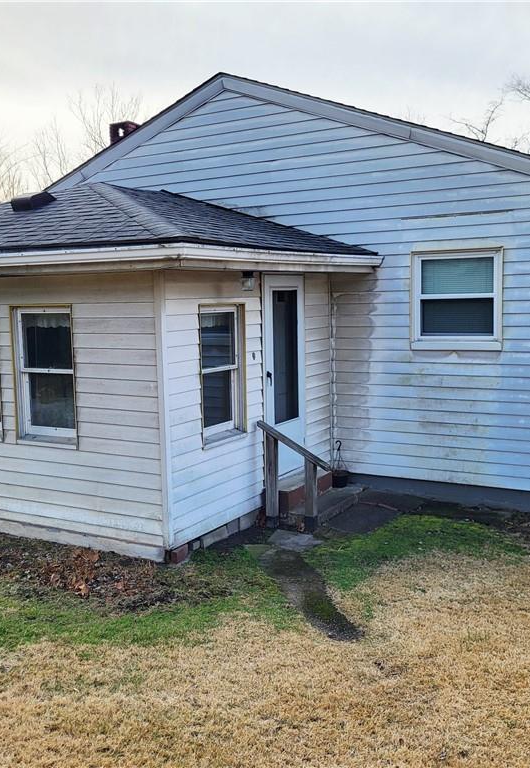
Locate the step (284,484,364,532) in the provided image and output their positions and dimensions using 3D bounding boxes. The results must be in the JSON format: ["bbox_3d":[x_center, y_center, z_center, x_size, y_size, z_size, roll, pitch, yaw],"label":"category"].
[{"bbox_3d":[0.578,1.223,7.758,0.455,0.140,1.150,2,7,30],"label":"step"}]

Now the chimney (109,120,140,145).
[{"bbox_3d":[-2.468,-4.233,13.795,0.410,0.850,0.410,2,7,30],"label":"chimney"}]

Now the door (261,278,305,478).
[{"bbox_3d":[0.209,-0.071,7.865,0.060,2.040,0.880,2,7,30],"label":"door"}]

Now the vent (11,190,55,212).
[{"bbox_3d":[-2.374,-1.894,7.959,0.320,0.130,0.390,2,27,30],"label":"vent"}]

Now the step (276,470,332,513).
[{"bbox_3d":[0.336,1.064,7.817,0.310,0.200,0.945,2,7,30],"label":"step"}]

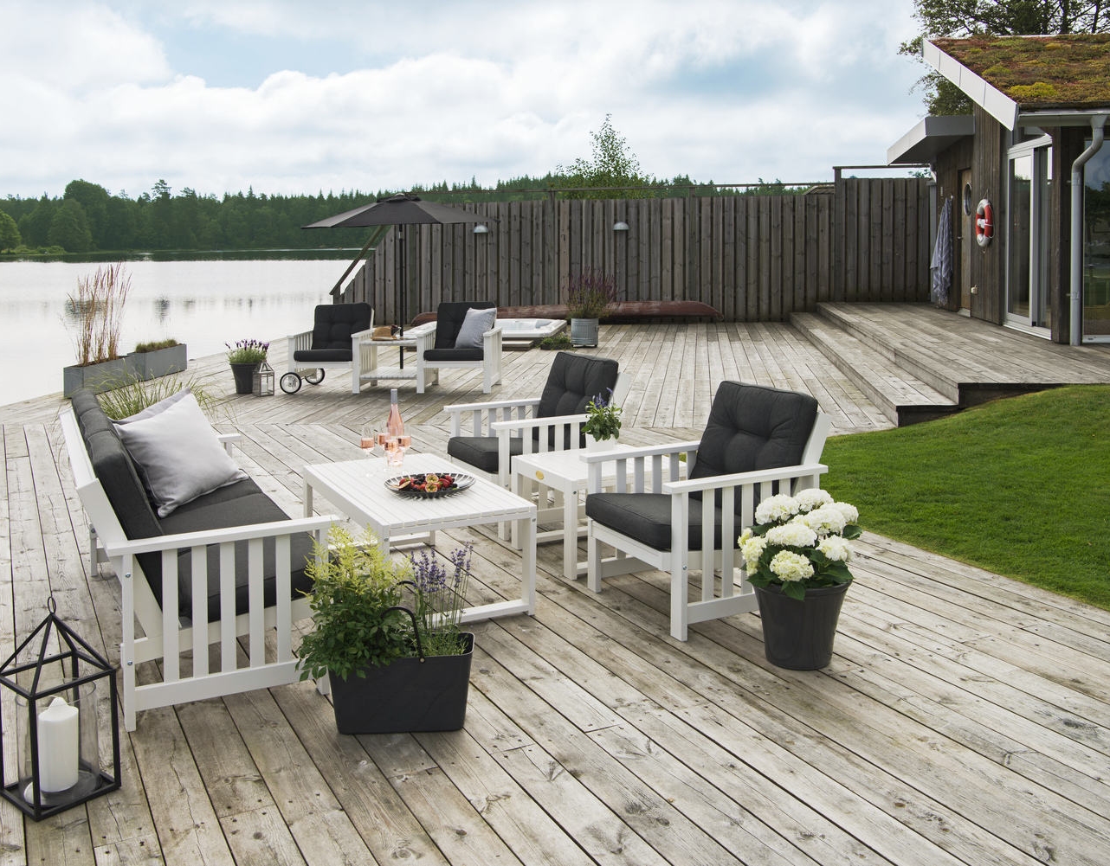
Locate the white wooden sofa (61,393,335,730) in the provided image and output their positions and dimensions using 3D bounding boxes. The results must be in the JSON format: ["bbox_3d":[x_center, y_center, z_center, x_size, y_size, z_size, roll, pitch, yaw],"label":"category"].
[{"bbox_3d":[-1.378,0.323,3.881,0.750,0.836,1.641,-5,12,-26],"label":"white wooden sofa"}]

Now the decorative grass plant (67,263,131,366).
[{"bbox_3d":[-4.487,-1.183,10.295,0.580,1.000,0.680,-1,9,-3],"label":"decorative grass plant"}]

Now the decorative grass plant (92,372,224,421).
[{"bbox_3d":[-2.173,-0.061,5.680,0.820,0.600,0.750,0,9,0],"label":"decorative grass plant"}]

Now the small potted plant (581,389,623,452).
[{"bbox_3d":[0.229,-0.065,5.126,0.205,0.300,0.200,0,9,0],"label":"small potted plant"}]

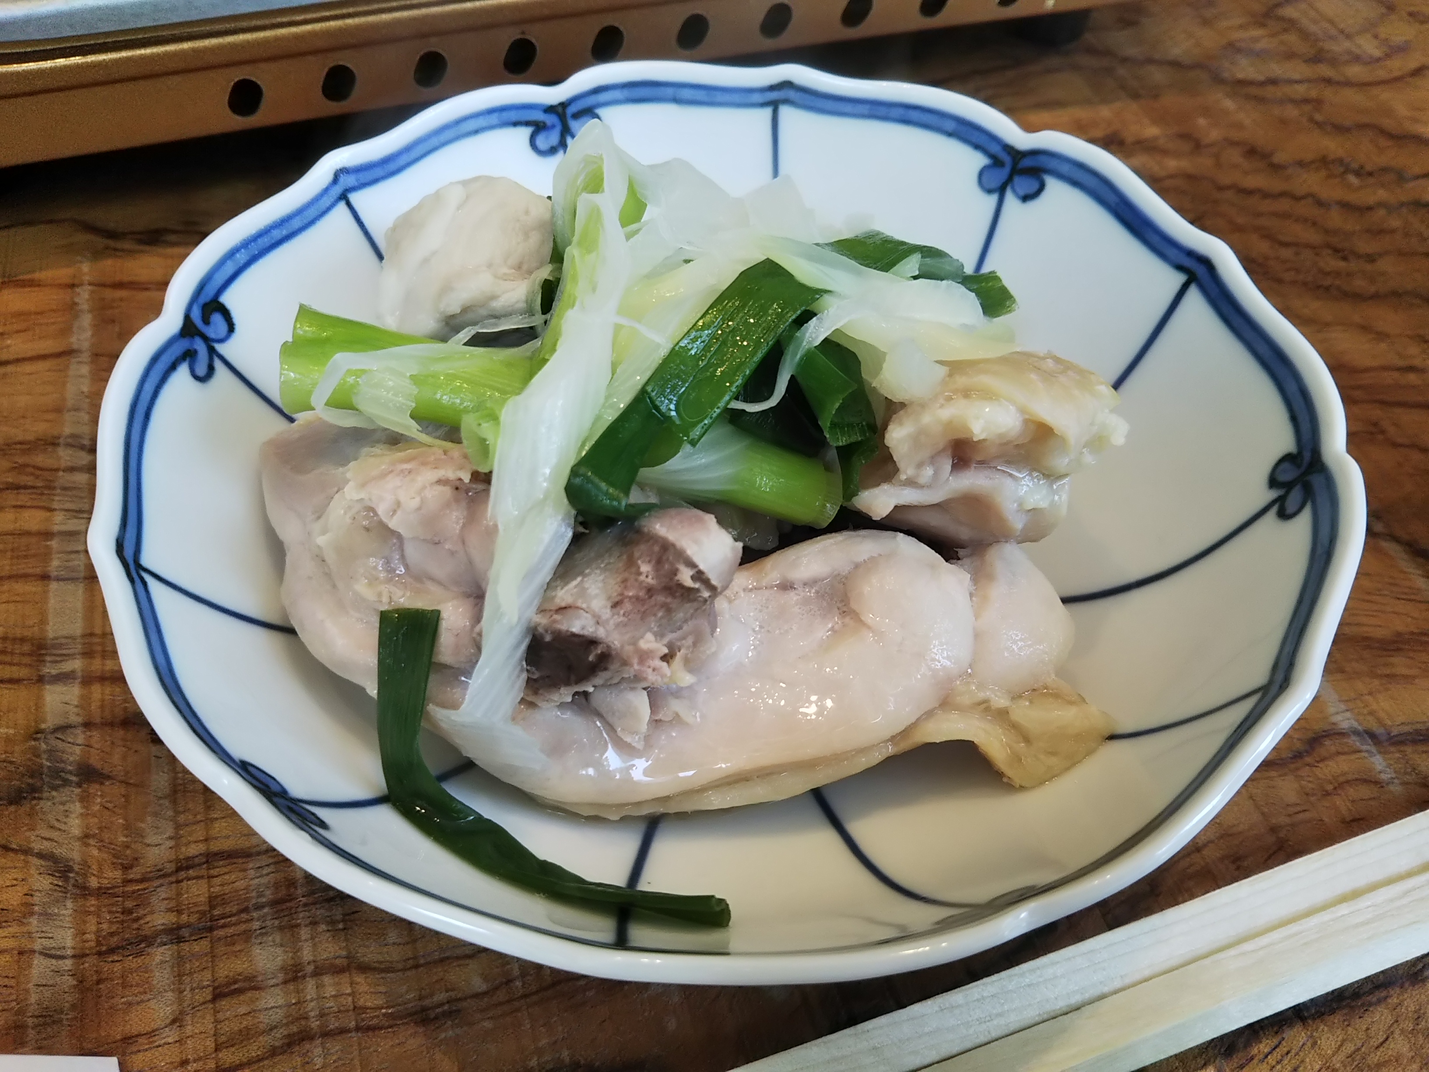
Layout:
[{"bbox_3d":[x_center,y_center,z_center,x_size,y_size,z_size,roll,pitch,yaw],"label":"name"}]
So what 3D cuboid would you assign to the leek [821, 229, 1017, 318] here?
[{"bbox_3d":[0.036,-0.043,0.212,0.038,0.011,0.009,13,48,-17],"label":"leek"}]

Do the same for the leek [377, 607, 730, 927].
[{"bbox_3d":[-0.028,0.036,0.169,0.068,0.015,0.021,37,58,26],"label":"leek"}]

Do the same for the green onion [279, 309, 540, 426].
[{"bbox_3d":[-0.049,-0.026,0.197,0.044,0.013,0.015,8,50,13],"label":"green onion"}]

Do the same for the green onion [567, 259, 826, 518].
[{"bbox_3d":[-0.002,-0.021,0.188,0.014,0.011,0.051,35,77,25],"label":"green onion"}]

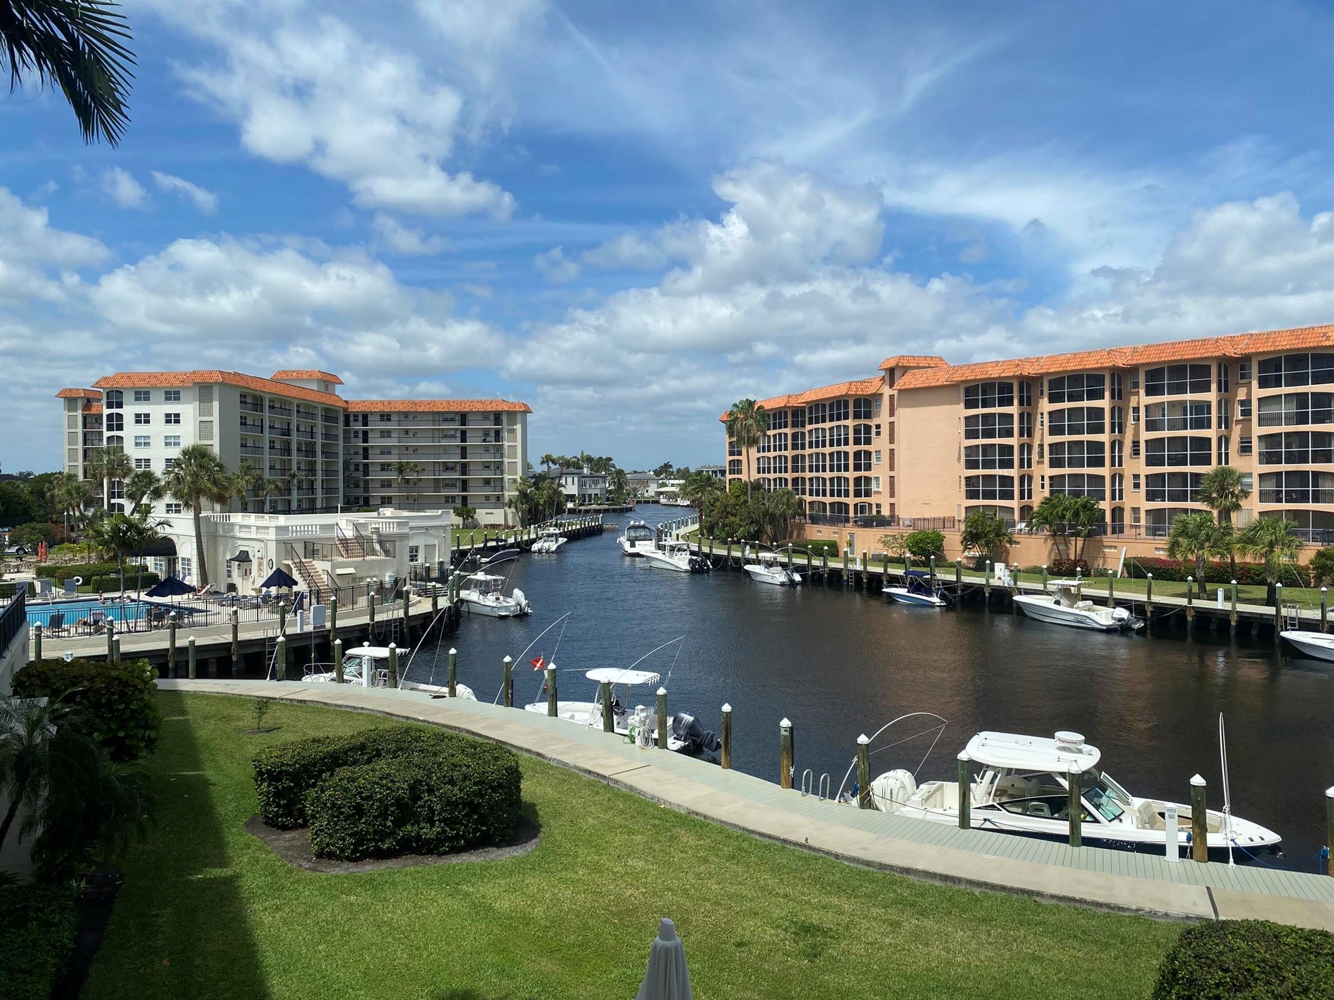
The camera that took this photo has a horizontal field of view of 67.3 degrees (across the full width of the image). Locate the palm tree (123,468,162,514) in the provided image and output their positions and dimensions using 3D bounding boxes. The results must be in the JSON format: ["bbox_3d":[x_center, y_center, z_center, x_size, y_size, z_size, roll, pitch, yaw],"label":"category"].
[{"bbox_3d":[-54.520,1.282,104.000,4.200,8.800,4.200,0,1,0],"label":"palm tree"}]

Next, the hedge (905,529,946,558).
[{"bbox_3d":[22.352,3.989,87.000,3.500,2.800,3.400,1,2,45],"label":"hedge"}]

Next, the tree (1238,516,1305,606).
[{"bbox_3d":[33.840,3.408,56.178,3.300,5.000,3.300,0,1,31],"label":"tree"}]

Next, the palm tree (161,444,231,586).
[{"bbox_3d":[-32.094,1.084,68.544,4.437,9.690,4.437,-1,1,-25],"label":"palm tree"}]

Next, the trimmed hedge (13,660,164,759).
[{"bbox_3d":[-16.974,6.071,29.376,3.672,2.142,3.876,-1,1,-29],"label":"trimmed hedge"}]

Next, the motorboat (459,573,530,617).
[{"bbox_3d":[-11.650,6.099,65.300,7.500,2.750,2.400,1,1,42],"label":"motorboat"}]

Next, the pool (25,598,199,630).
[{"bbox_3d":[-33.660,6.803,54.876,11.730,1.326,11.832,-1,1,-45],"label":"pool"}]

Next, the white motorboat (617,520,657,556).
[{"bbox_3d":[-3.850,4.487,119.600,3.800,4.100,11.500,0,1,-8],"label":"white motorboat"}]

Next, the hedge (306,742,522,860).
[{"bbox_3d":[-5.350,6.354,21.300,4.150,1.600,2.350,-1,1,-16],"label":"hedge"}]

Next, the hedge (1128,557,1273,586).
[{"bbox_3d":[37.130,4.928,69.337,1.400,1.420,9.900,-1,2,-44],"label":"hedge"}]

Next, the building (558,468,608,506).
[{"bbox_3d":[-25.000,-3.110,292.000,13.000,10.200,12.000,-1,2,-45],"label":"building"}]

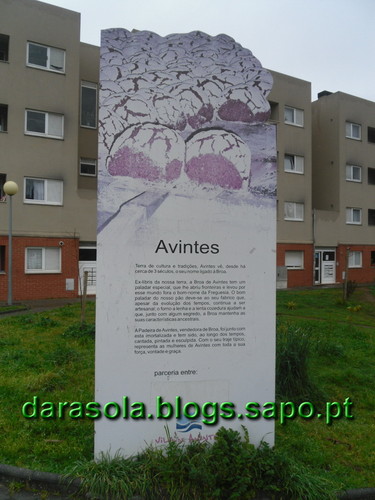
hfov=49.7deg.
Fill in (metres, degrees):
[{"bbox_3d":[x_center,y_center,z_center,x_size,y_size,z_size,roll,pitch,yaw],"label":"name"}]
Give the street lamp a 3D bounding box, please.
[{"bbox_3d":[-6.010,-0.245,13.760,0.475,4.200,0.475,0,-2,0],"label":"street lamp"}]

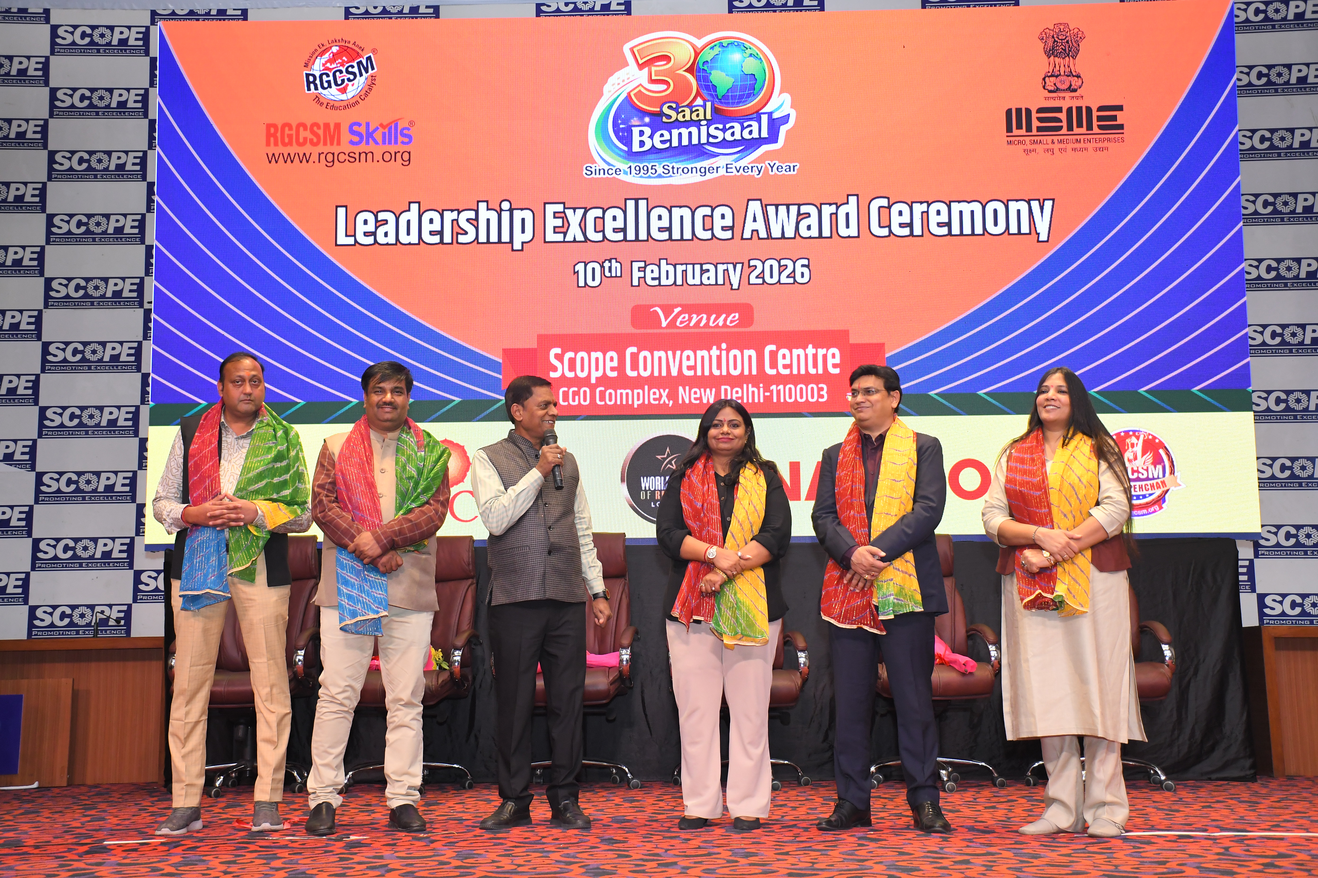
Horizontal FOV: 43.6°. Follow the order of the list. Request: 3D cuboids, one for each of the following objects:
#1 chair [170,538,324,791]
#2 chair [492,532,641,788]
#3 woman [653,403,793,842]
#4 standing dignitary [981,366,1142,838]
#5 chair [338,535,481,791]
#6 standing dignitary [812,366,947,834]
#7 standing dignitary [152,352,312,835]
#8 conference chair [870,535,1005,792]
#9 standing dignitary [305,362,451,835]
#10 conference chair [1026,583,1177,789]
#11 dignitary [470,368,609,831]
[{"bbox_3d":[-1.891,1.037,7.663,0.650,1.190,0.720,-1,-7,0],"label":"chair"},{"bbox_3d":[-0.400,1.033,7.742,0.650,1.190,0.720,-1,-7,1],"label":"chair"},{"bbox_3d":[0.229,0.639,6.141,0.490,1.577,0.340,-1,-7,3],"label":"woman"},{"bbox_3d":[1.439,0.562,5.922,0.530,1.655,0.360,-3,-7,22],"label":"standing dignitary"},{"bbox_3d":[-1.159,1.032,7.673,0.650,1.190,0.720,-1,-7,3],"label":"chair"},{"bbox_3d":[0.811,0.566,6.069,0.500,1.693,0.360,-2,-7,15],"label":"standing dignitary"},{"bbox_3d":[-1.597,0.559,6.232,0.560,1.790,0.380,0,-7,-2],"label":"standing dignitary"},{"bbox_3d":[1.236,1.006,7.643,0.650,1.190,0.720,0,-7,-6],"label":"conference chair"},{"bbox_3d":[-1.046,0.574,6.202,0.540,1.744,0.380,0,-7,-6],"label":"standing dignitary"},{"bbox_3d":[1.979,0.984,7.514,0.650,1.190,0.720,-1,-7,0],"label":"conference chair"},{"bbox_3d":[-0.443,0.600,6.235,0.530,1.689,0.420,2,-7,-17],"label":"dignitary"}]

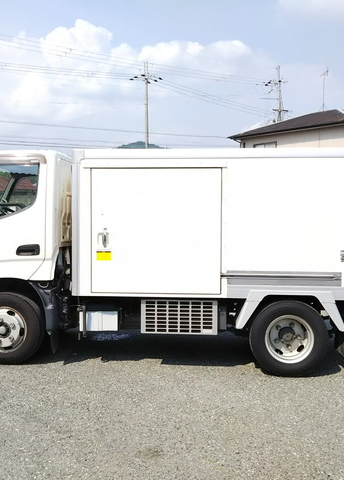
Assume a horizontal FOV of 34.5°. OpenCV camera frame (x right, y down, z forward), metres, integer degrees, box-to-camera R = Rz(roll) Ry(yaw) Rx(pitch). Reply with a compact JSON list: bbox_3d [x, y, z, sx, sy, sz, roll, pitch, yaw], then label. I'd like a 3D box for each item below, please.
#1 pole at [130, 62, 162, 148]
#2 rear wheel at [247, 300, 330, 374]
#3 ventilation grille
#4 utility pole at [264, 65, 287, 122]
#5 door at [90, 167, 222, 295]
[{"bbox_3d":[-1.998,-7.188,43.745,1.900,13.457,1.600,2,3,37],"label":"pole"},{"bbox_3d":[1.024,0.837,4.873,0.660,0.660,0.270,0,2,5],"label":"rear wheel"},{"bbox_3d":[0.069,0.676,4.872,0.669,0.301,0.070,0,2,5],"label":"ventilation grille"},{"bbox_3d":[8.810,-7.403,45.738,1.800,13.726,1.200,-1,2,-18],"label":"utility pole"},{"bbox_3d":[-0.134,-0.076,4.798,1.123,1.080,0.070,0,2,5],"label":"door"}]

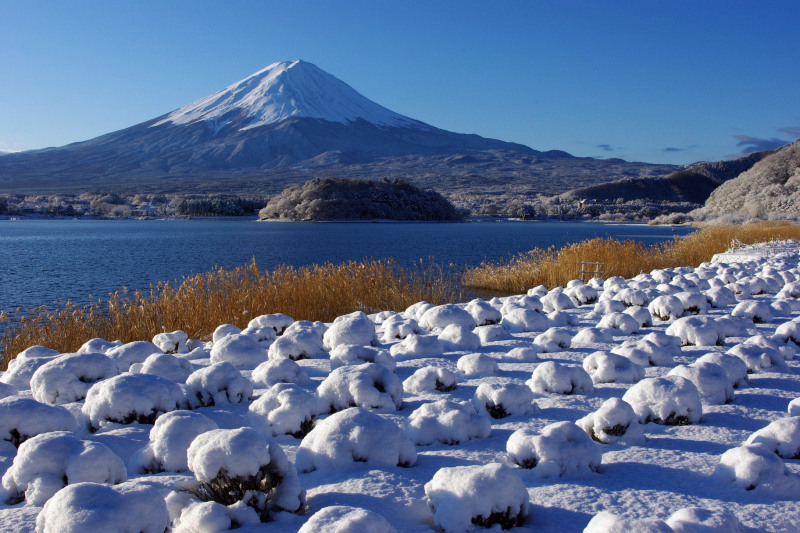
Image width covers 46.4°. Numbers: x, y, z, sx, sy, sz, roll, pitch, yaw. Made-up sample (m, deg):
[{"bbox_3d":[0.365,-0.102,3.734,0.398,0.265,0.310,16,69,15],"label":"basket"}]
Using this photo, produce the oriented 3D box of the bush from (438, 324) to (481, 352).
[{"bbox_3d":[0.800,0.934,12.434,0.572,0.317,0.572,0,3,4],"label":"bush"}]

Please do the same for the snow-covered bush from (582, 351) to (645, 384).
[{"bbox_3d":[3.039,1.406,13.236,0.894,0.420,0.805,1,3,13],"label":"snow-covered bush"}]

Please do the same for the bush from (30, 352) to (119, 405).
[{"bbox_3d":[-3.145,1.059,9.002,0.803,0.431,0.738,-1,3,-19],"label":"bush"}]

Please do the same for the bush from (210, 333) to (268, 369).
[{"bbox_3d":[-2.512,1.296,14.585,0.907,0.489,0.817,-1,3,-10],"label":"bush"}]

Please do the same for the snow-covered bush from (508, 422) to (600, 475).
[{"bbox_3d":[1.428,1.653,8.664,0.874,0.434,0.787,1,3,9],"label":"snow-covered bush"}]

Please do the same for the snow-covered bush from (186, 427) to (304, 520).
[{"bbox_3d":[-0.941,1.217,5.665,0.696,0.470,0.613,-1,3,-10],"label":"snow-covered bush"}]

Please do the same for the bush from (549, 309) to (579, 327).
[{"bbox_3d":[3.481,1.082,19.853,0.681,0.330,0.613,1,3,10],"label":"bush"}]

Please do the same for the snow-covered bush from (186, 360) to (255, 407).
[{"bbox_3d":[-1.883,1.205,9.718,0.694,0.433,0.638,-1,3,-11],"label":"snow-covered bush"}]

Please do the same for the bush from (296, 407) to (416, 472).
[{"bbox_3d":[-0.345,1.336,7.473,0.933,0.417,0.859,0,3,-3],"label":"bush"}]

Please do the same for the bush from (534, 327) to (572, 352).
[{"bbox_3d":[2.012,0.953,12.259,0.480,0.298,0.480,1,3,9],"label":"bush"}]

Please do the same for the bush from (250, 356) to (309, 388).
[{"bbox_3d":[-1.382,1.212,10.733,0.642,0.309,0.591,0,3,-7],"label":"bush"}]

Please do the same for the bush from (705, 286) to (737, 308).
[{"bbox_3d":[8.157,0.772,23.657,0.863,0.525,0.776,1,3,19],"label":"bush"}]

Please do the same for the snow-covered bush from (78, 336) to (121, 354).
[{"bbox_3d":[-4.106,1.113,12.803,0.605,0.279,0.556,-1,3,-18],"label":"snow-covered bush"}]

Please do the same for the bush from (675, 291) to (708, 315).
[{"bbox_3d":[5.321,0.657,17.080,0.630,0.378,0.579,1,3,17],"label":"bush"}]

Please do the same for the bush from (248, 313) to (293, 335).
[{"bbox_3d":[-2.565,1.119,18.465,0.871,0.411,0.784,0,3,-8],"label":"bush"}]

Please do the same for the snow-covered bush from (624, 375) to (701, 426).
[{"bbox_3d":[2.277,1.140,8.081,0.668,0.367,0.614,1,3,16],"label":"snow-covered bush"}]

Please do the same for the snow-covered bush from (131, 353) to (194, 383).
[{"bbox_3d":[-3.374,1.427,13.241,0.909,0.376,0.818,-1,3,-14],"label":"snow-covered bush"}]

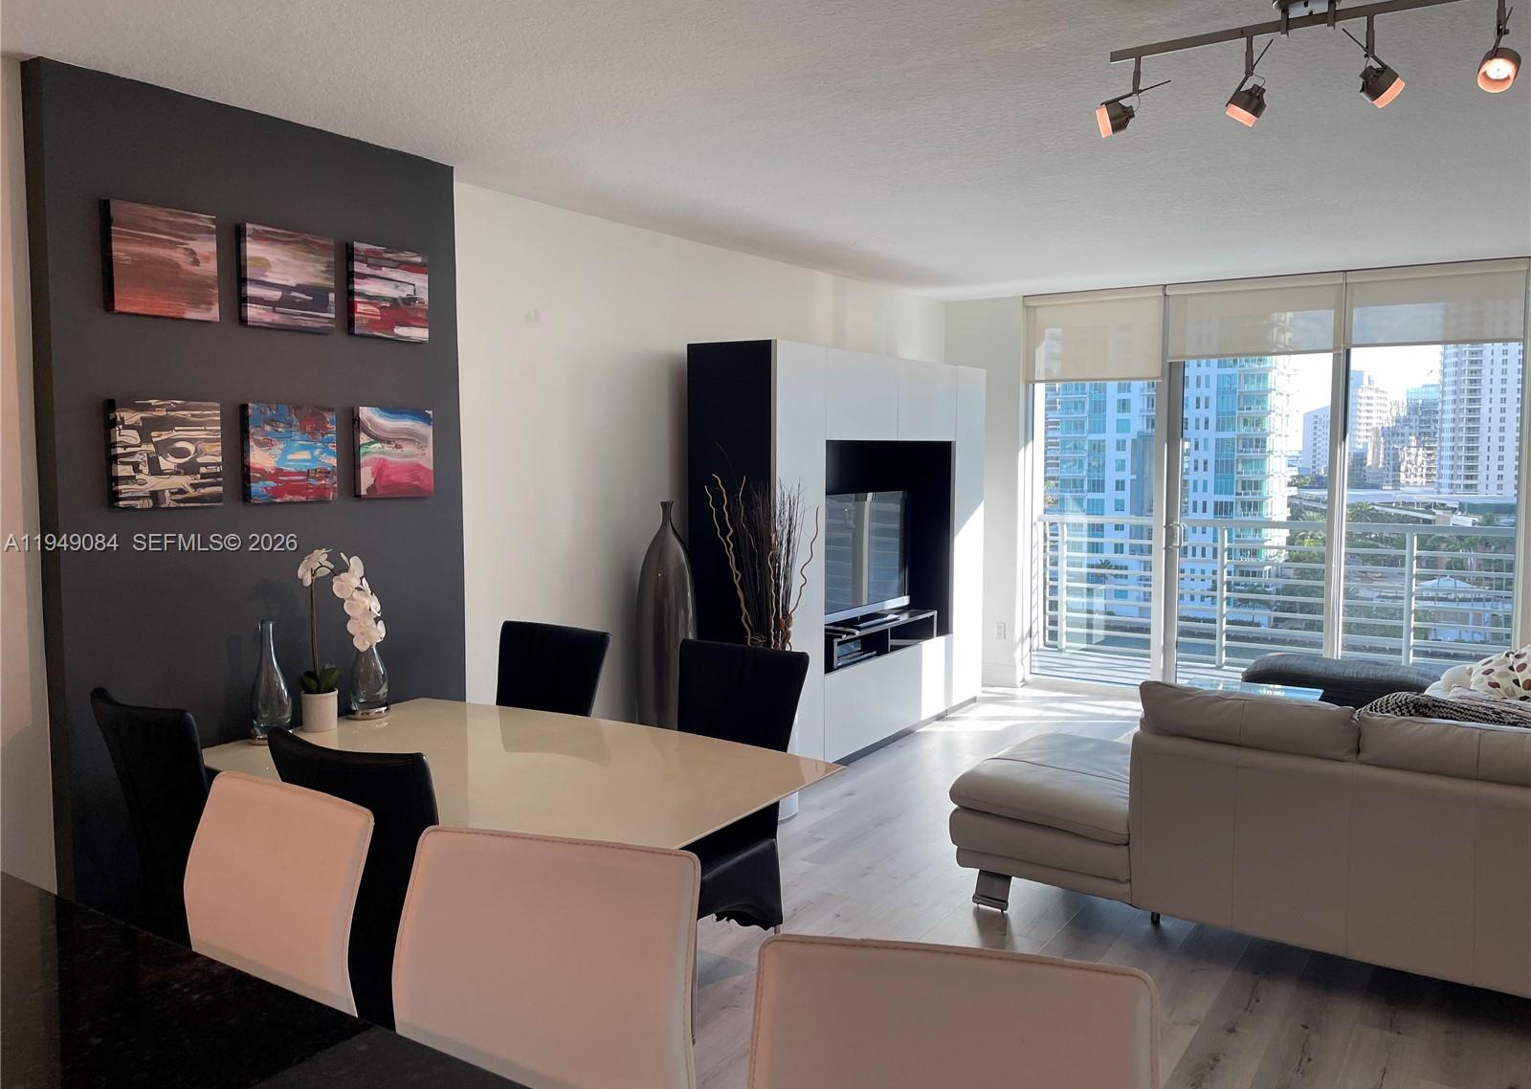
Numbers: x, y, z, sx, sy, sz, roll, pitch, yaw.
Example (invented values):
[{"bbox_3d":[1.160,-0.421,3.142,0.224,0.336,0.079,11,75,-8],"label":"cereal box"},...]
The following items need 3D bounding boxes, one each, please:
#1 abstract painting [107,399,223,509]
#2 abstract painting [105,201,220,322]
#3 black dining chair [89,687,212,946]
[{"bbox_3d":[-1.700,-0.256,3.268,0.040,0.300,0.303,3,5,33],"label":"abstract painting"},{"bbox_3d":[-1.694,-0.788,3.235,0.040,0.300,0.303,3,5,33],"label":"abstract painting"},{"bbox_3d":[-1.367,0.855,3.081,0.465,0.977,0.600,3,5,33],"label":"black dining chair"}]

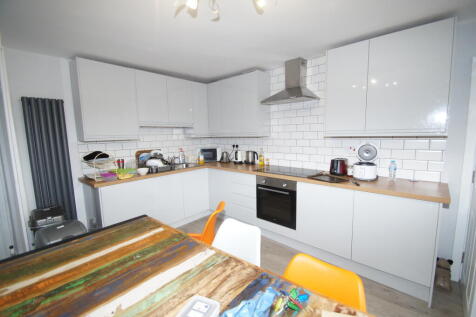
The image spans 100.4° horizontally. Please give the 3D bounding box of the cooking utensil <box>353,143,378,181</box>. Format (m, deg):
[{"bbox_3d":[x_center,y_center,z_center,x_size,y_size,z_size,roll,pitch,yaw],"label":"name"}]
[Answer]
[{"bbox_3d":[1.430,0.033,2.215,0.240,0.370,0.265,5,9,42],"label":"cooking utensil"}]

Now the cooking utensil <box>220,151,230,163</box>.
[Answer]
[{"bbox_3d":[-0.240,-0.036,3.689,0.170,0.210,0.150,1,8,17],"label":"cooking utensil"}]

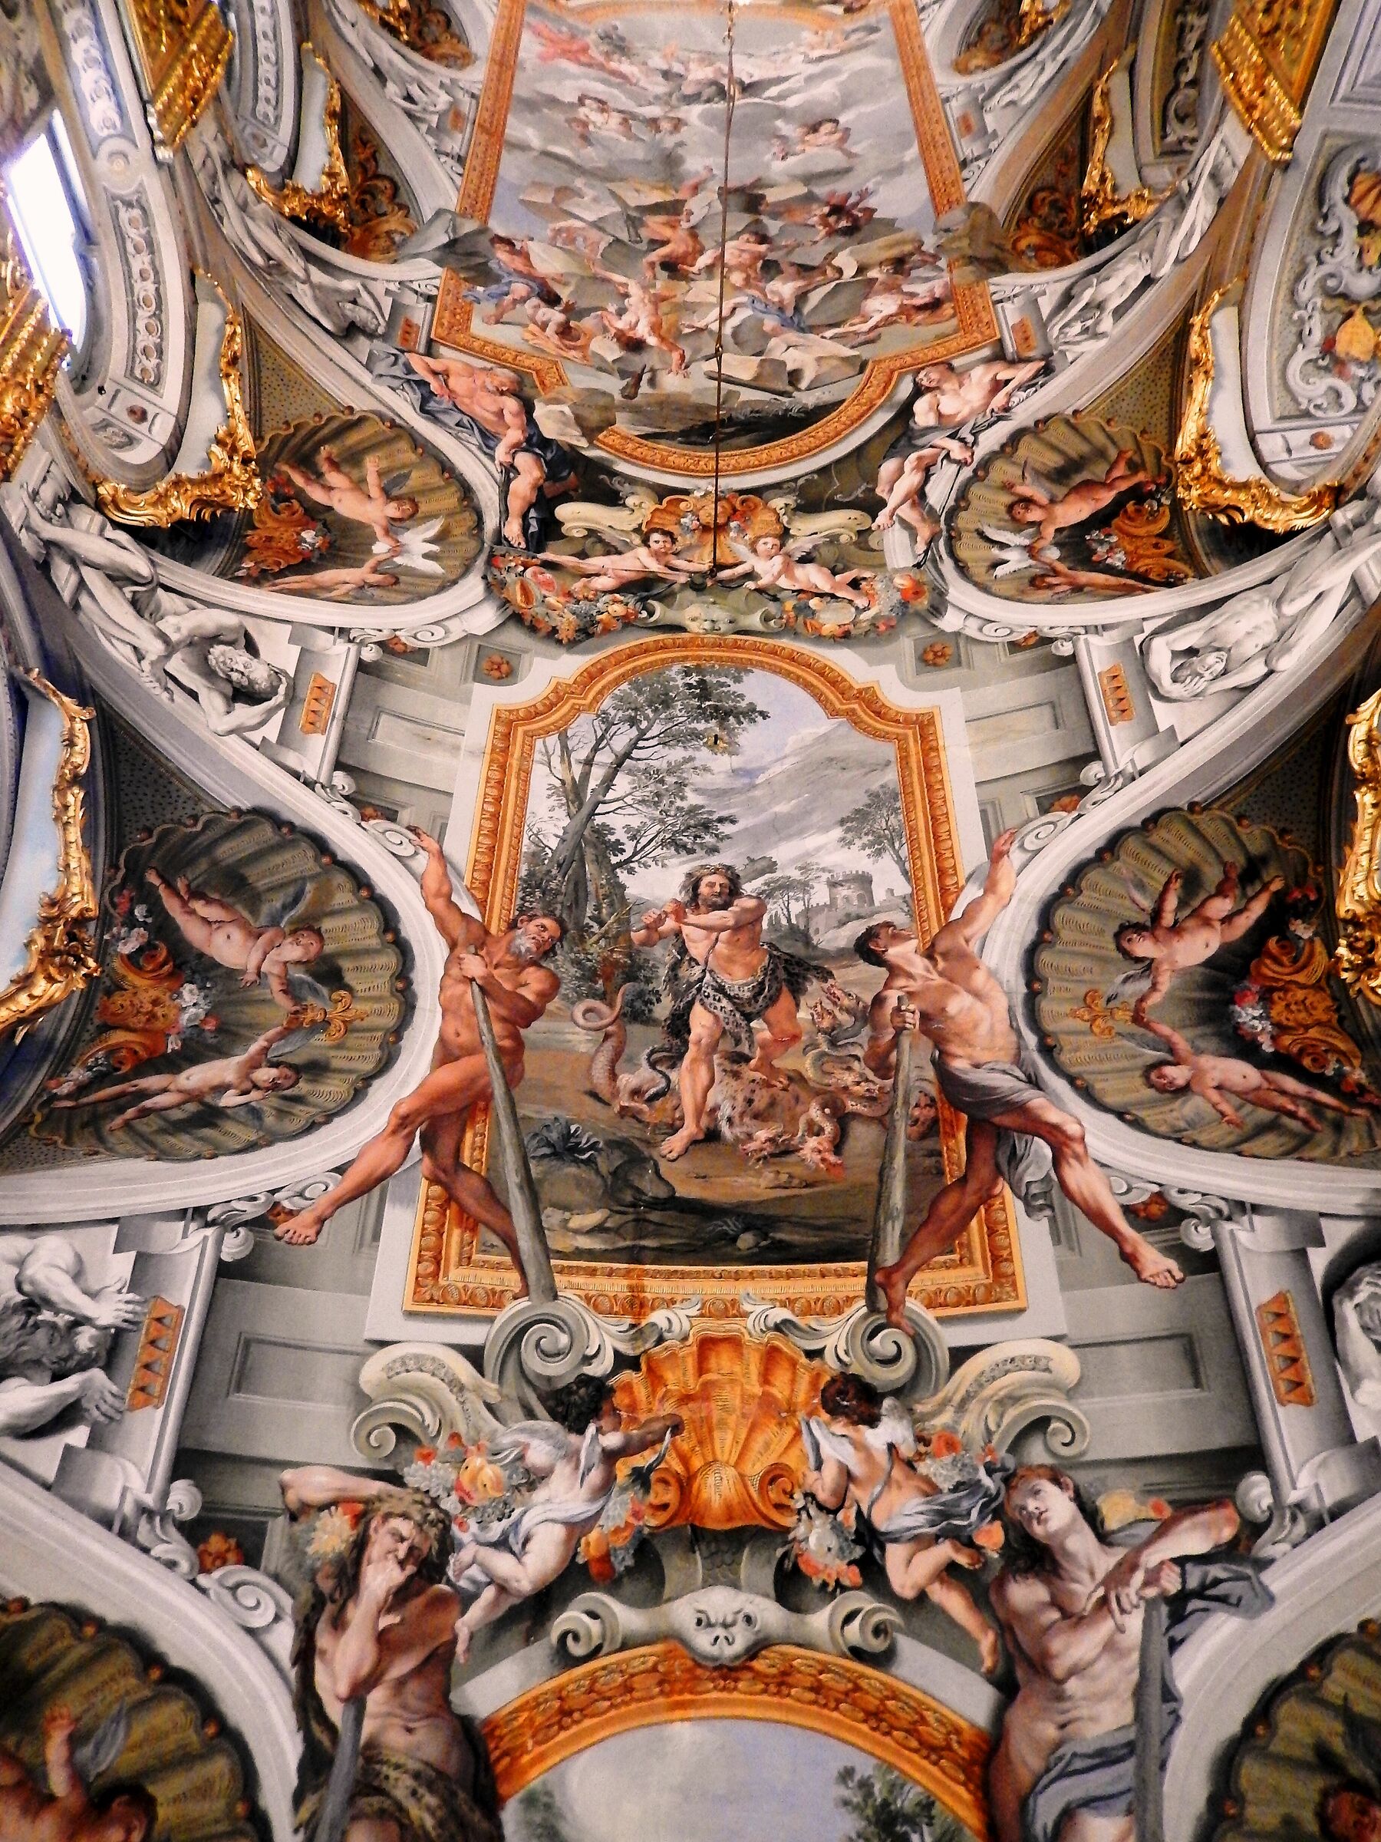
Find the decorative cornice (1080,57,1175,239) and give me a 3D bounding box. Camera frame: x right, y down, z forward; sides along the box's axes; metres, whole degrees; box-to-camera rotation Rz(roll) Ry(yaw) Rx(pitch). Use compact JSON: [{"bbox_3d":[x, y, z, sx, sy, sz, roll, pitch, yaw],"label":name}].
[{"bbox_3d":[2.826,-5.203,8.962,0.380,0.850,2.000,0,-128,0],"label":"decorative cornice"}]

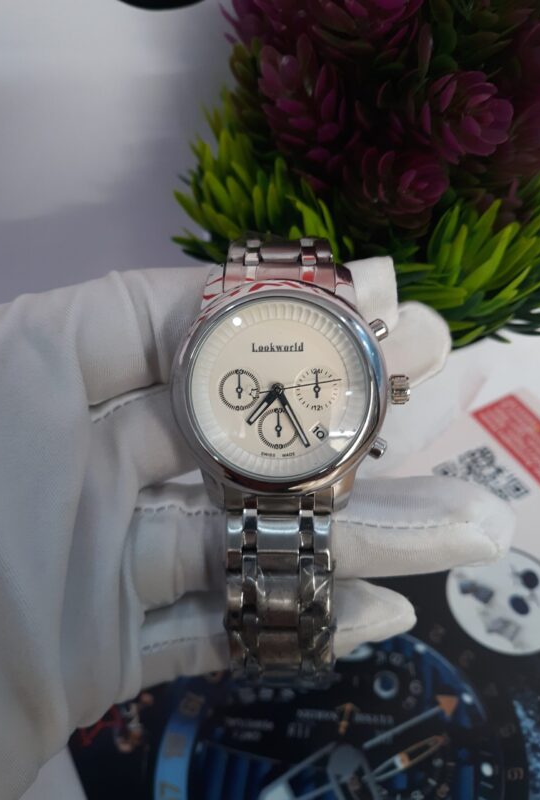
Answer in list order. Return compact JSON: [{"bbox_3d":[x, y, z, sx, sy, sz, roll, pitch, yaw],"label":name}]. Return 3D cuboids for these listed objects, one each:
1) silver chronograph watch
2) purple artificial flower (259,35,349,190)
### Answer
[{"bbox_3d":[0.004,0.012,0.145,0.047,0.093,0.042,0,0,0],"label":"silver chronograph watch"},{"bbox_3d":[0.013,-0.111,0.250,0.034,0.053,0.034,-8,43,8],"label":"purple artificial flower"}]

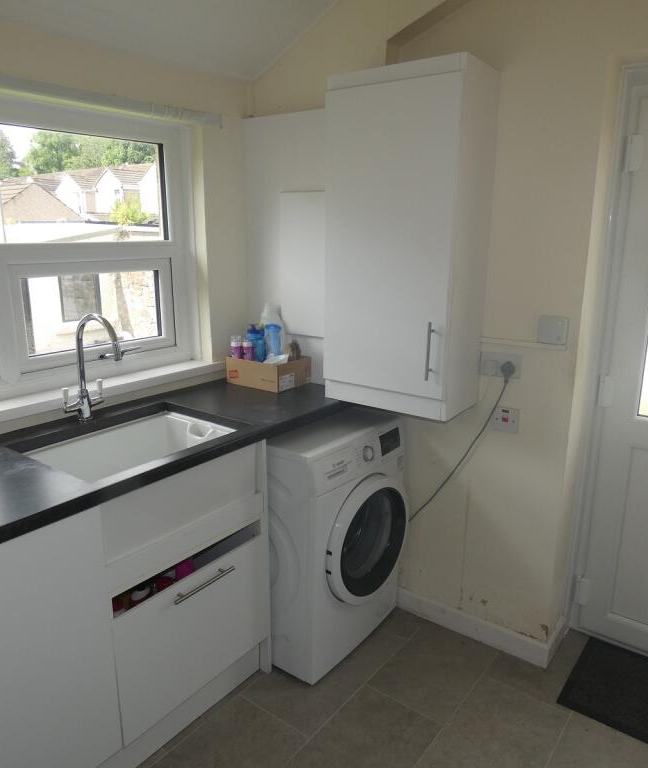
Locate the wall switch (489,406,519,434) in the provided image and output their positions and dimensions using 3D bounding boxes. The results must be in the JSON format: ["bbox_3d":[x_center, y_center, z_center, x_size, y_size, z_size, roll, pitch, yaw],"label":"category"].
[{"bbox_3d":[0.633,0.124,2.074,0.088,0.087,0.016,10,17,35],"label":"wall switch"}]

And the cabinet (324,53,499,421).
[{"bbox_3d":[0.281,-0.467,2.029,0.485,1.085,0.290,10,17,35],"label":"cabinet"}]

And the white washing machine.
[{"bbox_3d":[-0.074,0.554,2.348,0.595,0.850,0.595,10,17,35],"label":"white washing machine"}]

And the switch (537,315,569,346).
[{"bbox_3d":[0.739,-0.174,1.918,0.087,0.087,0.020,10,17,35],"label":"switch"}]

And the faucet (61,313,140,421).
[{"bbox_3d":[-0.747,-0.047,1.941,0.245,0.365,0.155,10,17,35],"label":"faucet"}]

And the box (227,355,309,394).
[{"bbox_3d":[-0.235,-0.059,2.526,0.290,0.112,0.207,10,17,35],"label":"box"}]

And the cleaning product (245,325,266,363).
[{"bbox_3d":[-0.281,-0.130,2.504,0.080,0.250,0.065,1,14,5],"label":"cleaning product"}]

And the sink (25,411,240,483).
[{"bbox_3d":[-0.574,0.297,1.877,0.460,0.205,0.585,10,17,35],"label":"sink"}]

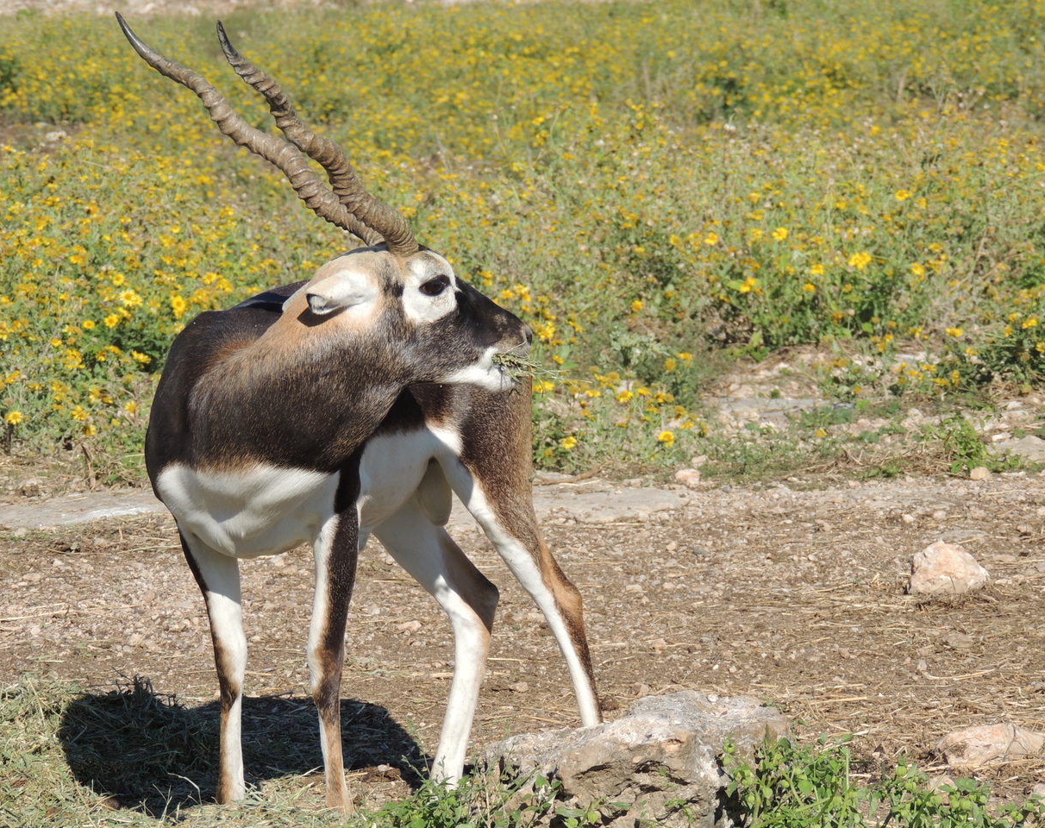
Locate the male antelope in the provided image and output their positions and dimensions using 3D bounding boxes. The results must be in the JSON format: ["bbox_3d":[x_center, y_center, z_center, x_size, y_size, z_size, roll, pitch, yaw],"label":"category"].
[{"bbox_3d":[-0.212,-0.005,9.216,0.497,1.127,1.031,3,6,31],"label":"male antelope"}]

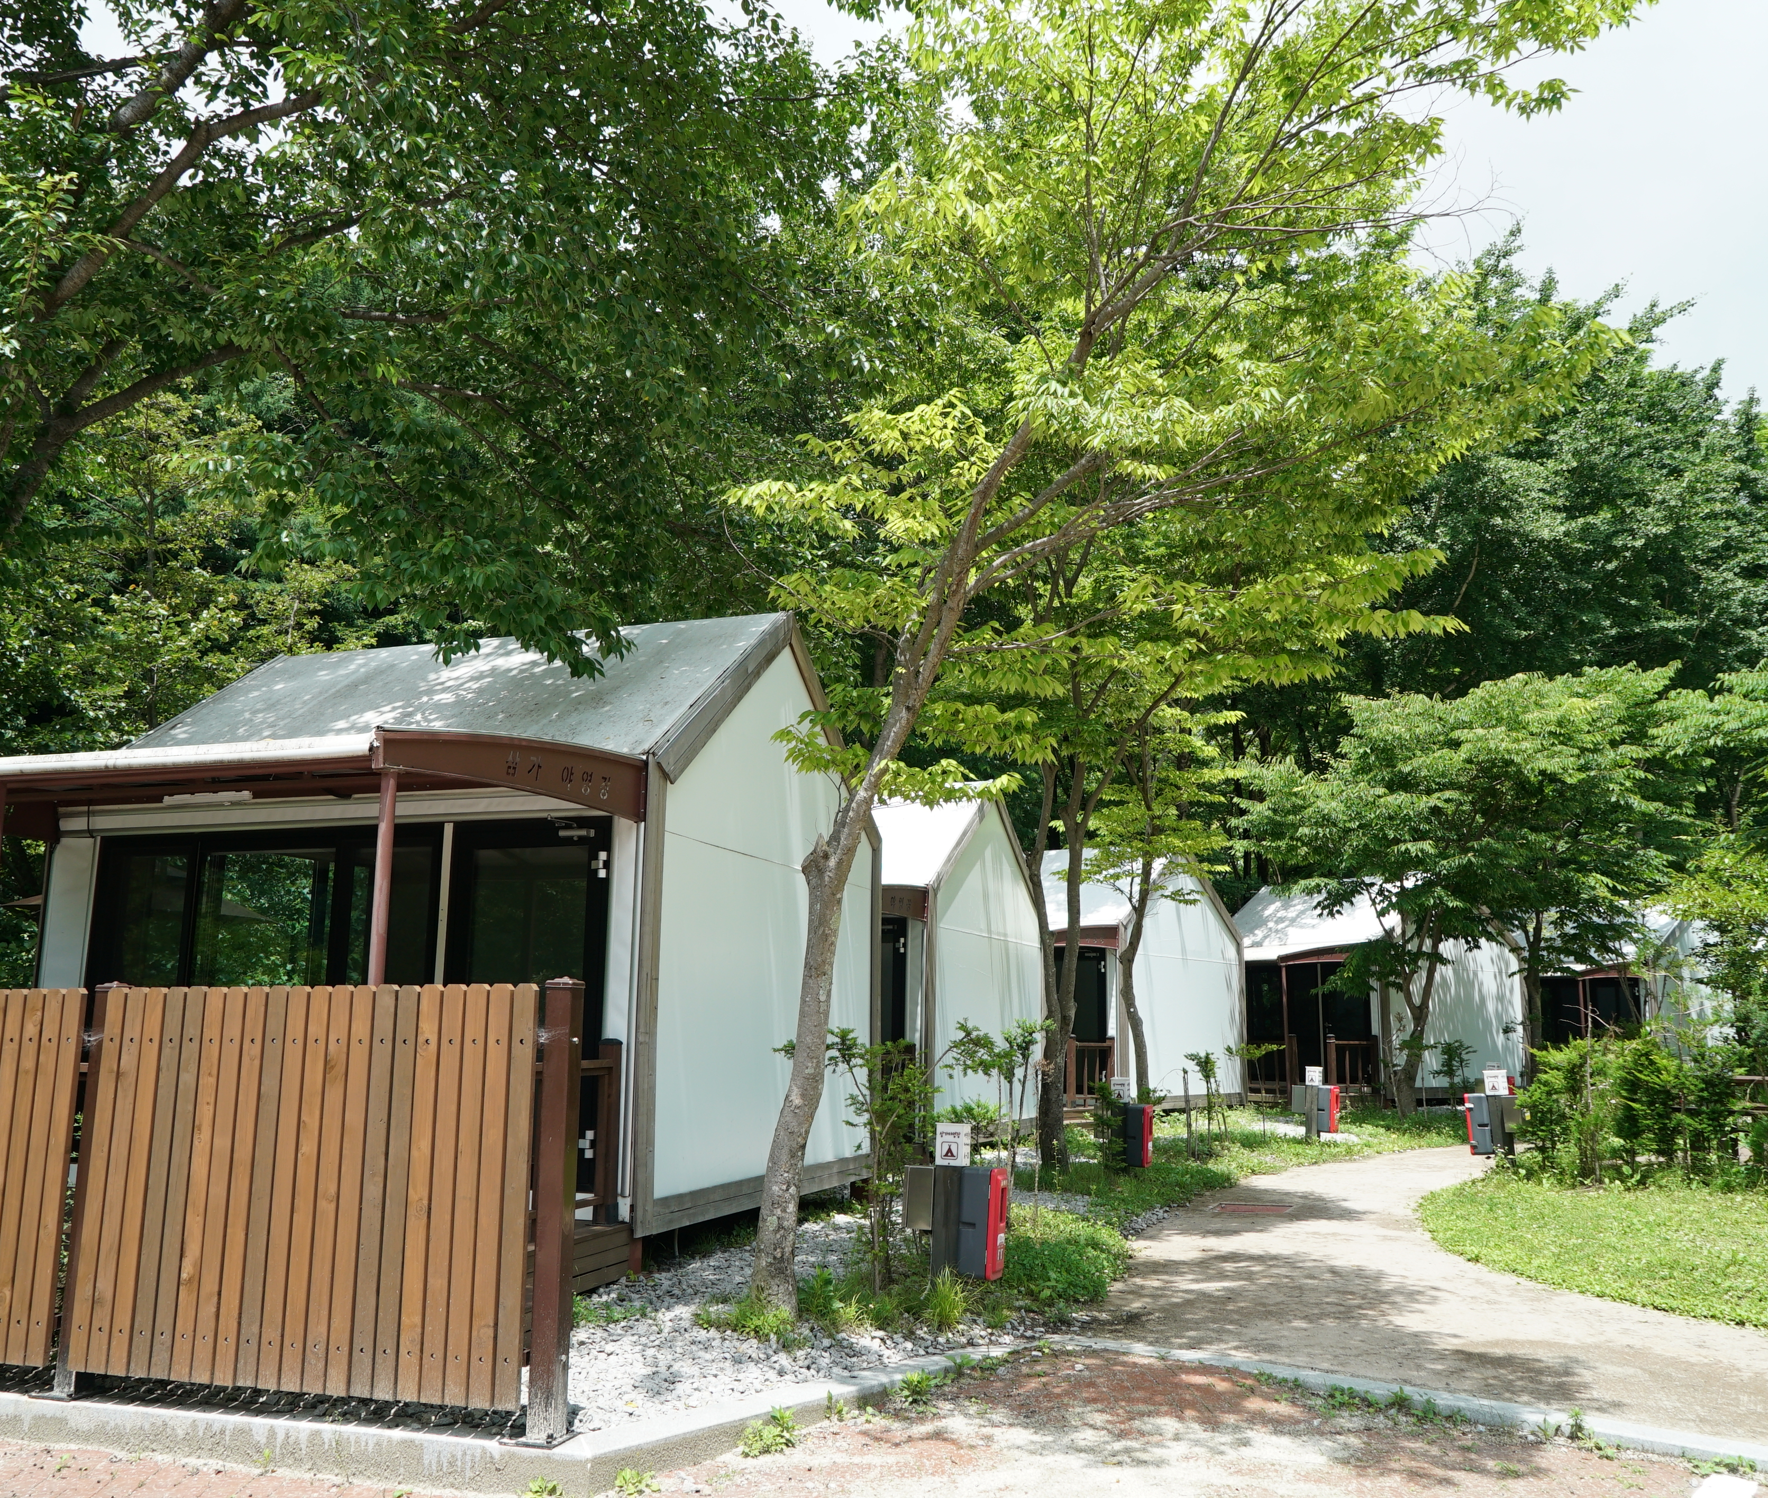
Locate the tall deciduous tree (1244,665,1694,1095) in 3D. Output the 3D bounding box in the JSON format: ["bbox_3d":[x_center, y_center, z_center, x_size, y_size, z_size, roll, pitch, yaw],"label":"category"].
[{"bbox_3d":[9.570,2.309,24.530,7.200,7.200,6.600,-4,-12,21],"label":"tall deciduous tree"}]

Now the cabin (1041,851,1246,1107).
[{"bbox_3d":[2.864,3.622,23.973,4.392,3.986,3.957,-8,-14,39],"label":"cabin"}]

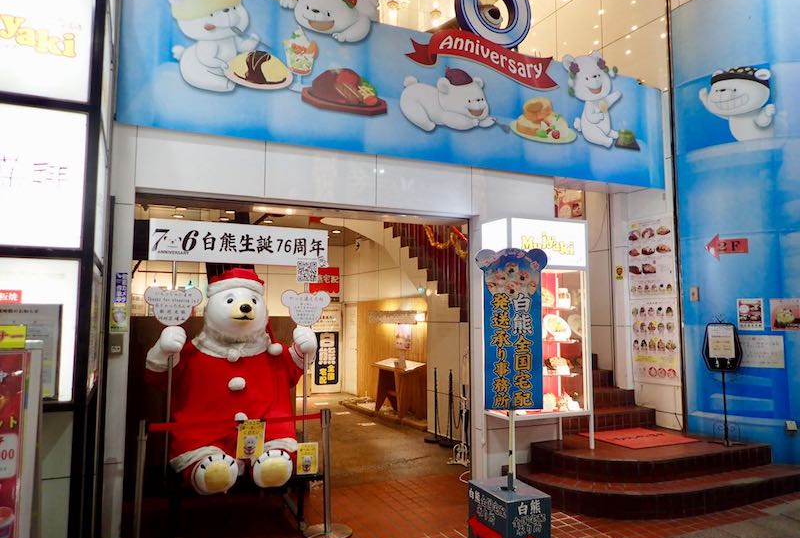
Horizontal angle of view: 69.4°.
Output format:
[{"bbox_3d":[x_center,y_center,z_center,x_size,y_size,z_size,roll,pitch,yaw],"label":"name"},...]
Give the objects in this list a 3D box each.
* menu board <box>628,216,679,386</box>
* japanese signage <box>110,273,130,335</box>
[{"bbox_3d":[2.896,0.363,6.608,0.030,1.903,0.624,3,-6,-28],"label":"menu board"},{"bbox_3d":[-2.018,0.242,4.174,0.130,0.444,0.020,2,-6,-23],"label":"japanese signage"}]

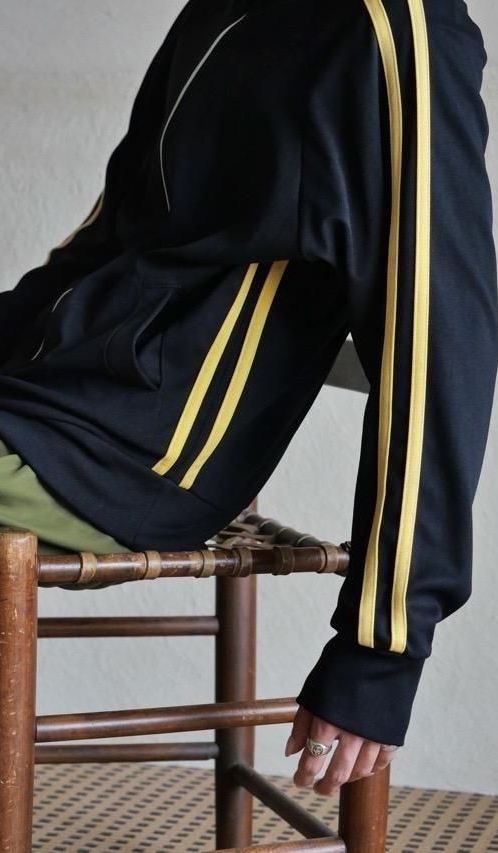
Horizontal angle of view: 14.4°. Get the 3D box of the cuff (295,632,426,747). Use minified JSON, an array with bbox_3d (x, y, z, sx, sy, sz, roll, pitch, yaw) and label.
[{"bbox_3d":[0.094,0.212,1.600,0.092,0.075,0.068,20,2,0],"label":"cuff"}]

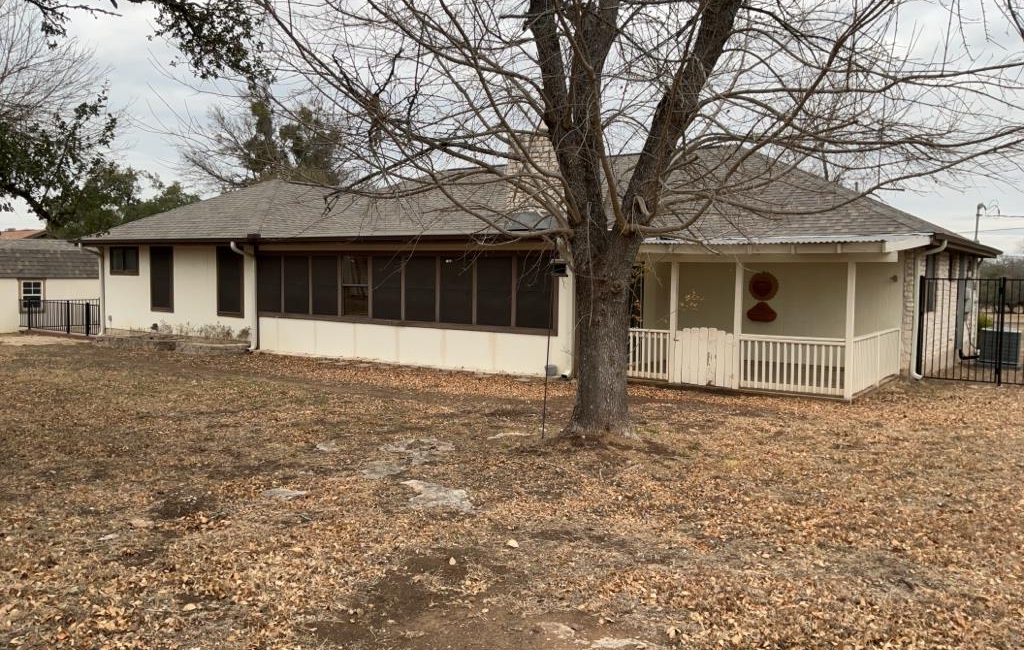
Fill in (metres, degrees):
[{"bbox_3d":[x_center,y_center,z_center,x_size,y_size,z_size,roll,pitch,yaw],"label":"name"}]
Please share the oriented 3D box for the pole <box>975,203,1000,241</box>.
[{"bbox_3d":[12.774,-2.780,21.456,0.650,1.080,0.150,3,5,35],"label":"pole"}]

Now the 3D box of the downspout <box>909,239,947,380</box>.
[{"bbox_3d":[7.464,-0.252,14.239,0.520,2.480,0.100,3,5,35],"label":"downspout"}]

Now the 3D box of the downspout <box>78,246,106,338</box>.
[{"bbox_3d":[-11.564,-0.983,21.995,0.100,2.460,0.620,3,5,35],"label":"downspout"}]

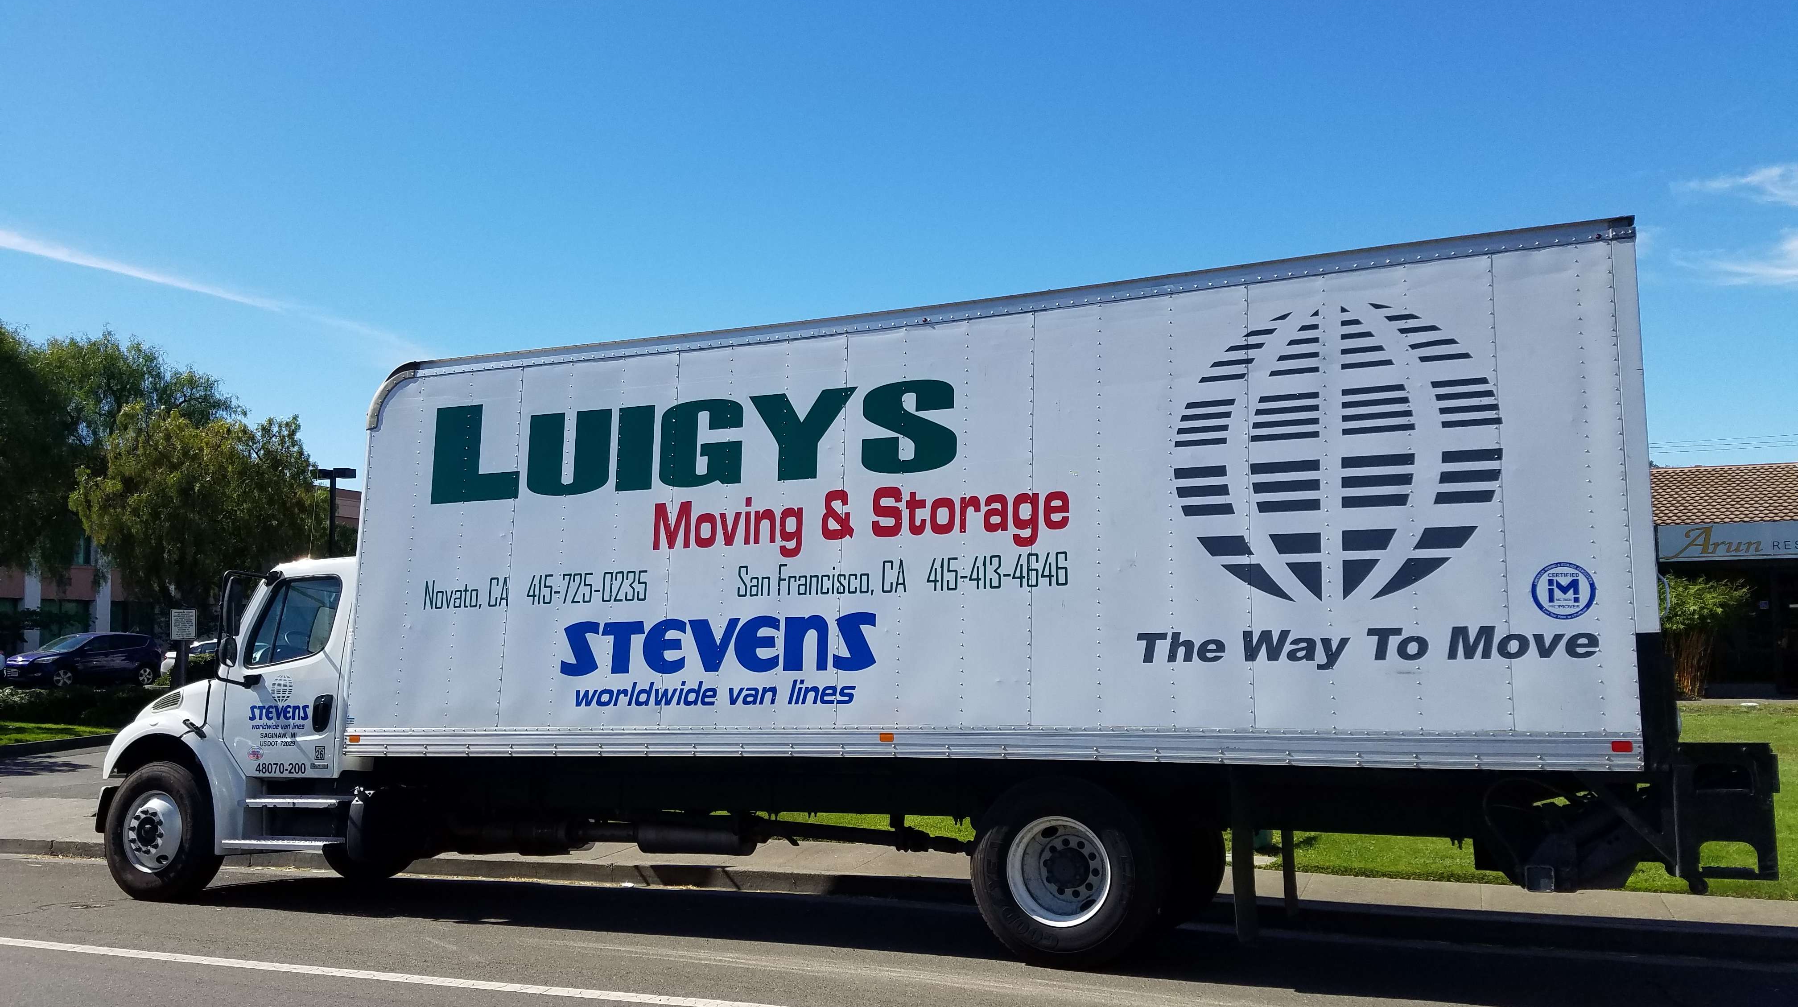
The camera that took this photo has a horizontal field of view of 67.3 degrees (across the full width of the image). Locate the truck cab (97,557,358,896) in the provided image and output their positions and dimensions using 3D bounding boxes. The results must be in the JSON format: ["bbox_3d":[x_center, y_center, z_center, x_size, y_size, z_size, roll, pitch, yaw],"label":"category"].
[{"bbox_3d":[-4.752,1.847,11.120,2.670,2.540,2.420,-3,-12,22],"label":"truck cab"}]

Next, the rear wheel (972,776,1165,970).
[{"bbox_3d":[0.931,2.043,7.521,1.020,1.020,0.300,-3,-12,22],"label":"rear wheel"}]

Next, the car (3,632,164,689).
[{"bbox_3d":[-24.434,4.737,40.622,1.860,1.680,4.520,-3,-6,23],"label":"car"}]

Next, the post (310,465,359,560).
[{"bbox_3d":[-15.017,2.042,35.695,1.300,6.100,0.500,-4,-7,30],"label":"post"}]

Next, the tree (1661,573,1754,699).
[{"bbox_3d":[13.847,2.310,23.500,1.950,2.250,1.850,-3,-6,23],"label":"tree"}]

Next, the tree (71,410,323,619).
[{"bbox_3d":[-20.836,1.279,39.585,6.800,8.300,6.600,2,-6,-27],"label":"tree"}]

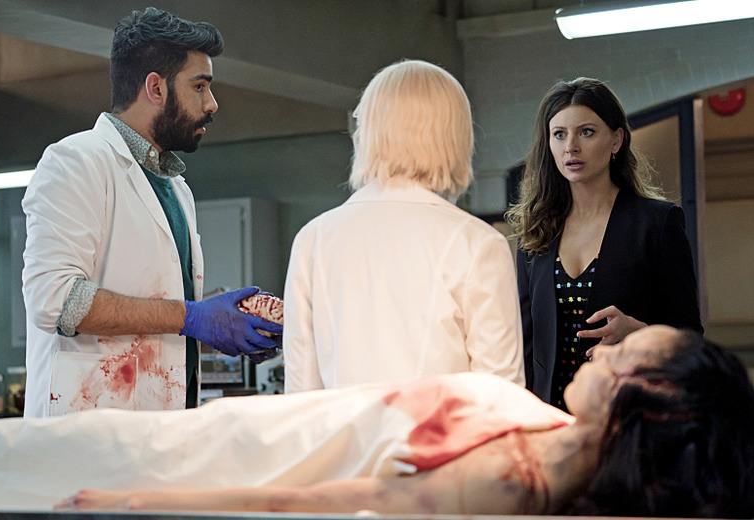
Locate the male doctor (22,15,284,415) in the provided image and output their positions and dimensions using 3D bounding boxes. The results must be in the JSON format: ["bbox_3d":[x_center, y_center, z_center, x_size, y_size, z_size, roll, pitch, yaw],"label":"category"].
[{"bbox_3d":[-0.420,0.446,3.695,0.560,1.920,0.540,-1,-2,20],"label":"male doctor"}]

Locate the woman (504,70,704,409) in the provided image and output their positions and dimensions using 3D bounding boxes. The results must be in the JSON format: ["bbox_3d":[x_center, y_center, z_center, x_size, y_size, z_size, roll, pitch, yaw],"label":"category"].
[{"bbox_3d":[0.484,0.499,3.947,0.470,1.790,0.380,-2,-2,34],"label":"woman"}]

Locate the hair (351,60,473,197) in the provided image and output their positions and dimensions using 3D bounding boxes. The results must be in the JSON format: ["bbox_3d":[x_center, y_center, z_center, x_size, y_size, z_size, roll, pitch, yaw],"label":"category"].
[{"bbox_3d":[0.061,-0.233,3.220,0.205,0.250,0.230,0,-2,-18],"label":"hair"}]

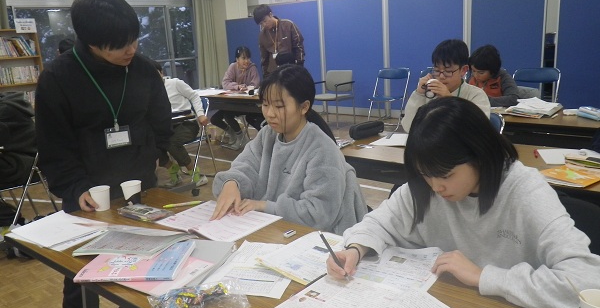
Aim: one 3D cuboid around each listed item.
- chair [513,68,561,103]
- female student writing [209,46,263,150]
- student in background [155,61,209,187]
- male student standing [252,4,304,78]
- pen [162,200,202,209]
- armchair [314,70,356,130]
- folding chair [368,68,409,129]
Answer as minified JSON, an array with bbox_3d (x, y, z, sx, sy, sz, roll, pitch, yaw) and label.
[{"bbox_3d":[2.488,-0.525,5.310,0.470,0.765,0.480,10,19,44],"label":"chair"},{"bbox_3d":[-0.704,-0.667,5.809,0.530,1.200,0.720,3,15,27],"label":"female student writing"},{"bbox_3d":[-1.119,-0.321,4.496,0.520,1.160,0.680,10,19,43],"label":"student in background"},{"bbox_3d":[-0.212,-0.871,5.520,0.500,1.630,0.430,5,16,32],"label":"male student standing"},{"bbox_3d":[-0.429,0.187,1.793,0.147,0.011,0.011,-7,14,-12],"label":"pen"},{"bbox_3d":[0.456,-0.790,6.910,0.540,0.770,0.530,8,18,40],"label":"armchair"},{"bbox_3d":[1.190,-0.714,6.427,0.450,0.760,0.480,5,16,31],"label":"folding chair"}]

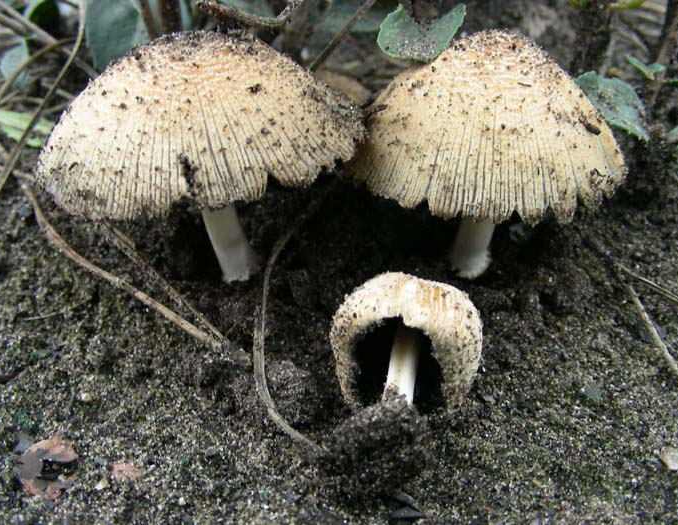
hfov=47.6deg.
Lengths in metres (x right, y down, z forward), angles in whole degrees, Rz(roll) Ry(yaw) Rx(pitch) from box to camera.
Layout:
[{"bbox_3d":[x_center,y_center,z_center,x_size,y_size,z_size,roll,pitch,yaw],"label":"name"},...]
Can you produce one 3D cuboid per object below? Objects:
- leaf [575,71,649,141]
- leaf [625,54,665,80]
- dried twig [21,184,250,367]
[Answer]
[{"bbox_3d":[0.069,-0.040,0.198,0.020,0.005,0.021,-17,63,10],"label":"leaf"},{"bbox_3d":[0.096,-0.061,0.240,0.013,0.004,0.011,0,60,0],"label":"leaf"},{"bbox_3d":[-0.055,-0.001,0.187,0.014,0.008,0.113,-24,38,-35],"label":"dried twig"}]

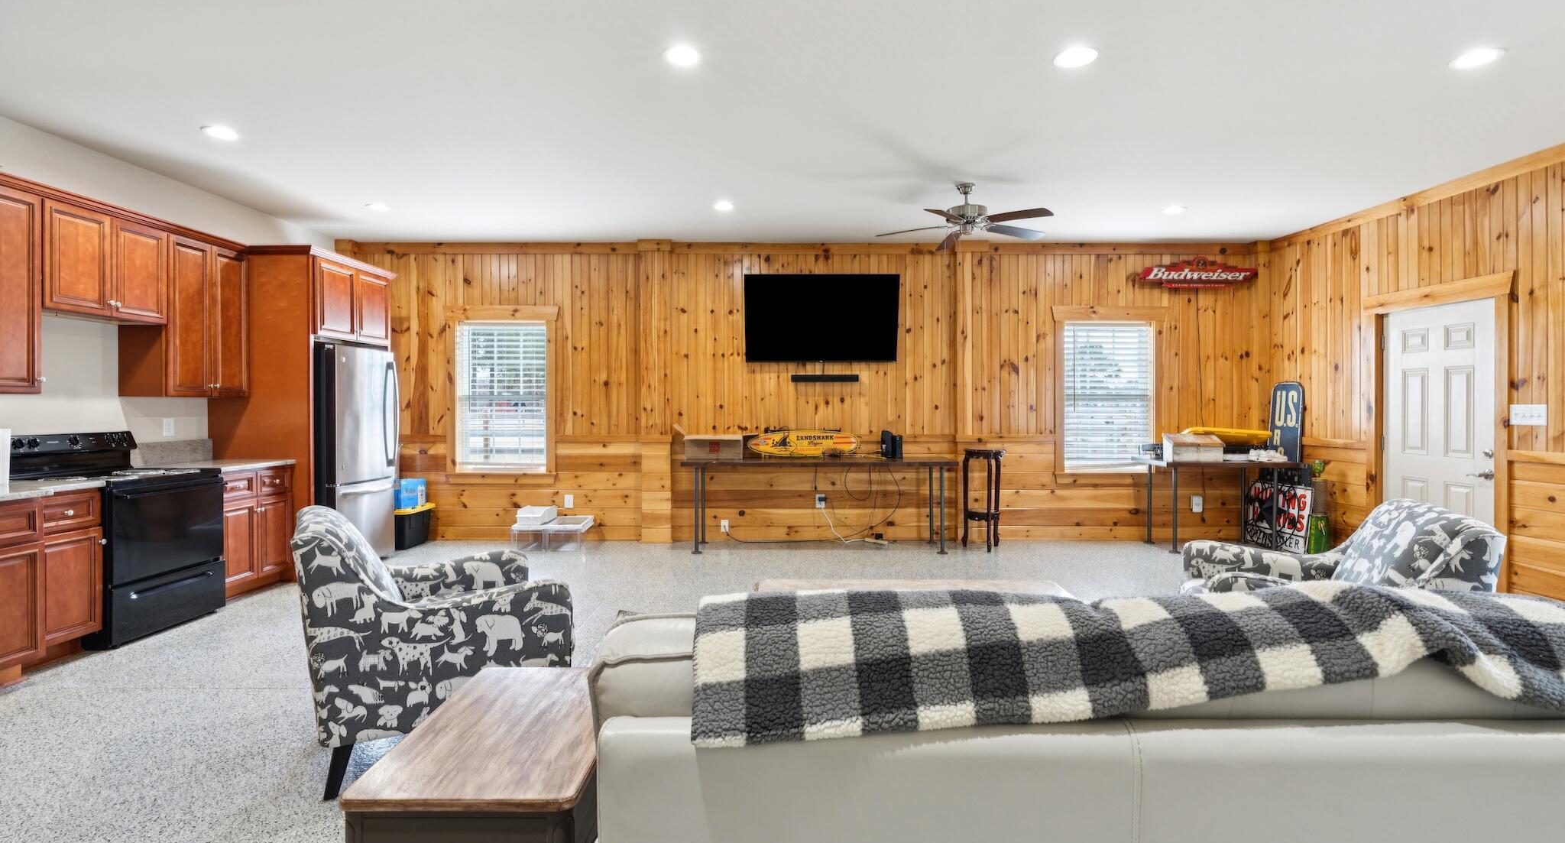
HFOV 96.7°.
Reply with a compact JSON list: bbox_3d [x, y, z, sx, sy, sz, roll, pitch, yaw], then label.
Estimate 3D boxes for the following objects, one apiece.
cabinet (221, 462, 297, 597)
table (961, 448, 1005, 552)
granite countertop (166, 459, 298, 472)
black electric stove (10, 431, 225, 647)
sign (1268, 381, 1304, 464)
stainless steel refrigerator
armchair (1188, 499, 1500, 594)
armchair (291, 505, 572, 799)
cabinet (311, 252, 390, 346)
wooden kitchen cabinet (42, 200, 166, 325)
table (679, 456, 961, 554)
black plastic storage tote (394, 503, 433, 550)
[{"bbox_3d":[-4.030,0.777,4.951,0.630,0.875,0.750,0,1,0],"label":"cabinet"},{"bbox_3d":[1.875,0.725,6.495,0.340,0.920,0.340,1,1,30],"label":"table"},{"bbox_3d":[-4.025,0.319,4.942,0.650,0.040,0.750,0,1,0],"label":"granite countertop"},{"bbox_3d":[-3.985,0.649,4.188,0.700,1.160,0.765,0,1,0],"label":"black electric stove"},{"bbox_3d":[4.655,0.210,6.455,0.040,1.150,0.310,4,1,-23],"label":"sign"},{"bbox_3d":[-3.825,0.303,5.777,0.850,1.790,0.800,0,1,0],"label":"stainless steel refrigerator"},{"bbox_3d":[2.230,0.814,2.906,0.860,0.880,0.770,1,1,26],"label":"armchair"},{"bbox_3d":[-1.384,0.817,2.759,0.860,0.880,0.770,-1,1,-32],"label":"armchair"},{"bbox_3d":[-3.950,-0.968,5.812,0.720,0.610,0.960,0,1,0],"label":"cabinet"},{"bbox_3d":[-4.185,-0.920,4.148,0.330,0.600,0.770,0,1,0],"label":"wooden kitchen cabinet"},{"bbox_3d":[0.340,0.775,6.486,2.470,0.820,0.500,0,1,0],"label":"table"},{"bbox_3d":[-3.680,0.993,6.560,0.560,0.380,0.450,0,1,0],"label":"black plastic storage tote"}]

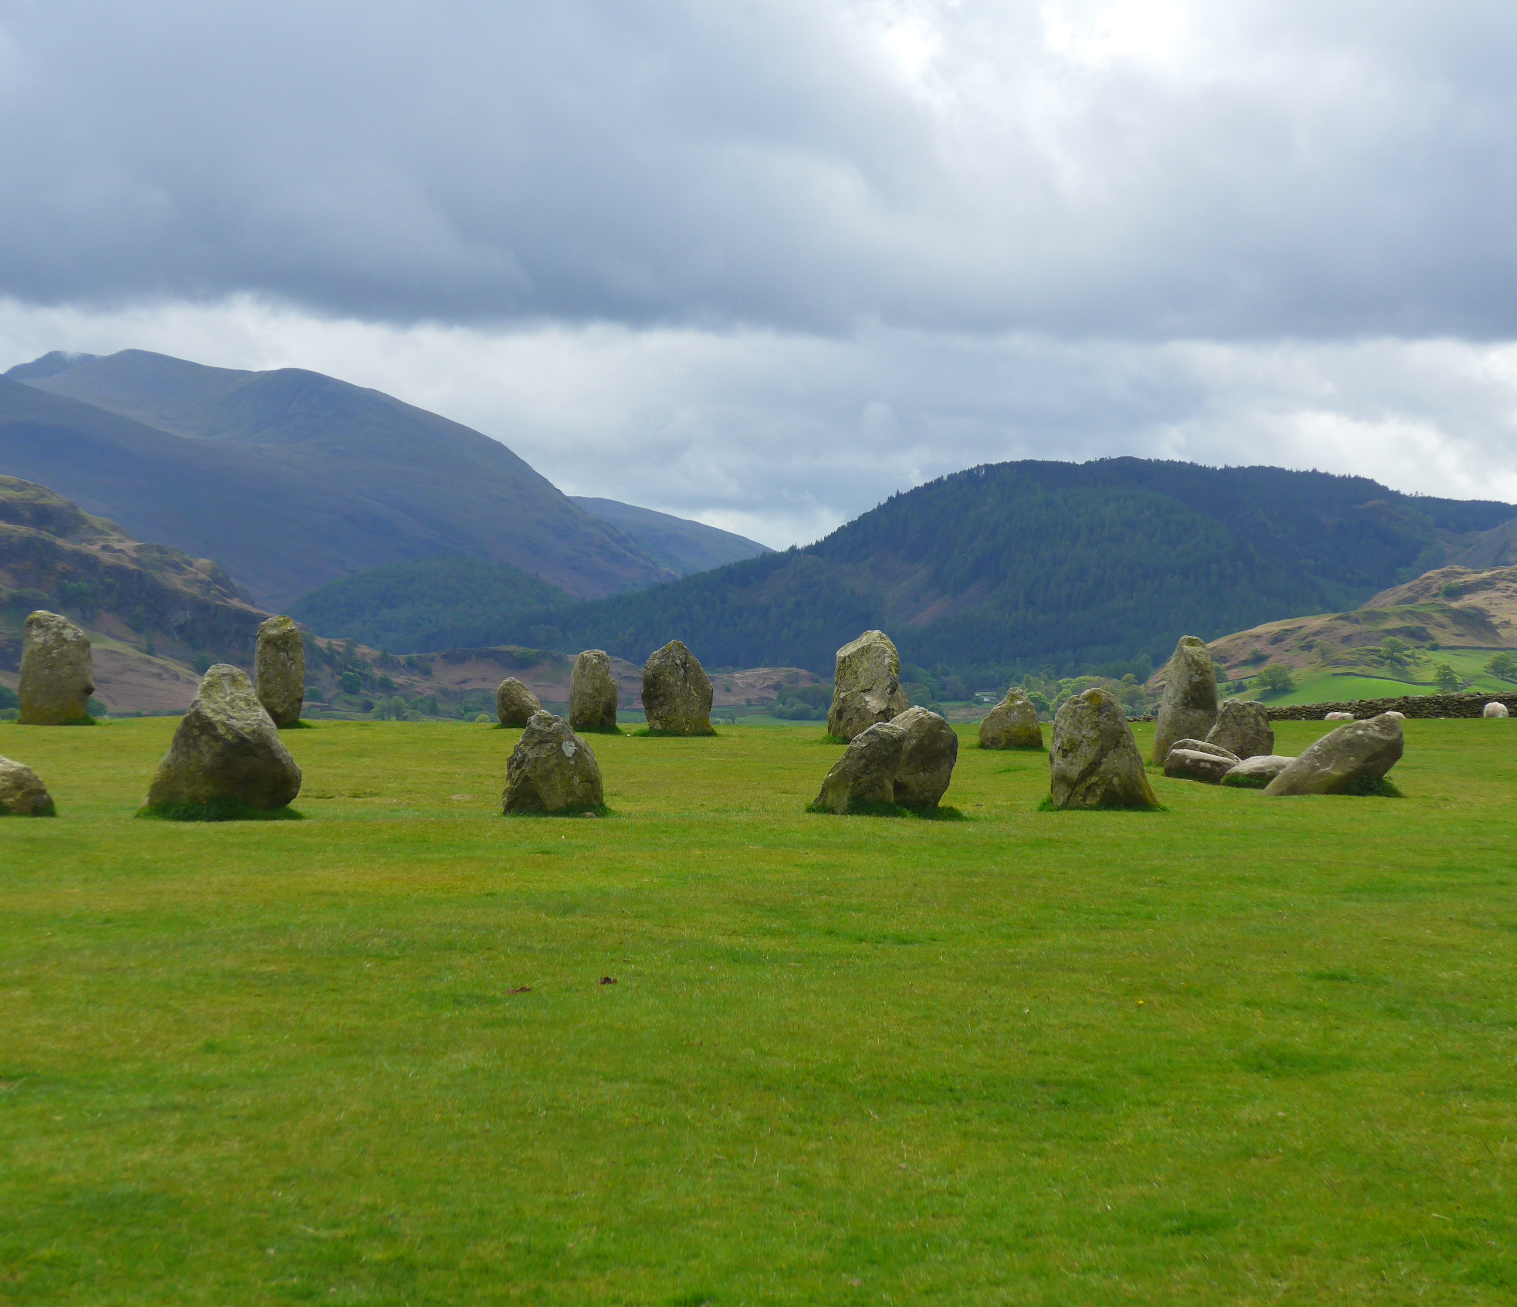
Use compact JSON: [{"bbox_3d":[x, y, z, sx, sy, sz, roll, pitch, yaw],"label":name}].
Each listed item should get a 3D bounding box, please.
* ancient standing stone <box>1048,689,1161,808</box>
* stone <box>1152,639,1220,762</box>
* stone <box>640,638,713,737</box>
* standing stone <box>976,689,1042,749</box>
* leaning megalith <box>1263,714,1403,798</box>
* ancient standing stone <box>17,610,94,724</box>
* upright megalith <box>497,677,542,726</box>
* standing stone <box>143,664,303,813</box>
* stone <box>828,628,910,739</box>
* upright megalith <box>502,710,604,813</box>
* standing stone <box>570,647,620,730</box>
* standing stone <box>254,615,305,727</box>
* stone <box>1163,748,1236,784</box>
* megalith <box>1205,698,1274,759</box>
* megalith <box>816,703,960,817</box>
[{"bbox_3d":[3.183,0.877,34.749,0.990,1.140,0.705,0,0,5],"label":"ancient standing stone"},{"bbox_3d":[5.394,0.585,47.715,0.826,1.634,0.738,0,0,6],"label":"stone"},{"bbox_3d":[-1.222,0.509,56.500,1.080,1.406,0.700,0,0,-1],"label":"stone"},{"bbox_3d":[3.322,0.853,49.800,0.880,0.826,0.650,0,0,4],"label":"standing stone"},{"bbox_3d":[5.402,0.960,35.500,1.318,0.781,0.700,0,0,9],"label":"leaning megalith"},{"bbox_3d":[-10.907,0.211,58.619,1.205,1.754,0.897,0,0,-11],"label":"ancient standing stone"},{"bbox_3d":[-3.844,0.767,60.742,0.745,0.810,0.593,0,0,-4],"label":"upright megalith"},{"bbox_3d":[-4.526,0.713,31.900,1.357,1.254,0.900,0,0,-8],"label":"standing stone"},{"bbox_3d":[1.568,0.445,53.700,1.181,1.568,0.850,0,0,2],"label":"stone"},{"bbox_3d":[-1.784,0.940,32.774,0.886,0.898,0.701,0,0,-3],"label":"upright megalith"},{"bbox_3d":[-2.562,0.574,58.972,0.808,1.297,0.643,0,0,-2],"label":"standing stone"},{"bbox_3d":[-7.552,0.269,59.586,0.816,1.762,0.730,0,0,-7],"label":"standing stone"},{"bbox_3d":[4.475,1.146,38.300,0.648,0.373,0.650,0,0,22],"label":"stone"},{"bbox_3d":[6.249,0.981,49.027,0.884,0.813,0.658,0,0,7],"label":"megalith"},{"bbox_3d":[1.063,0.897,31.700,1.223,0.914,0.780,0,0,2],"label":"megalith"}]

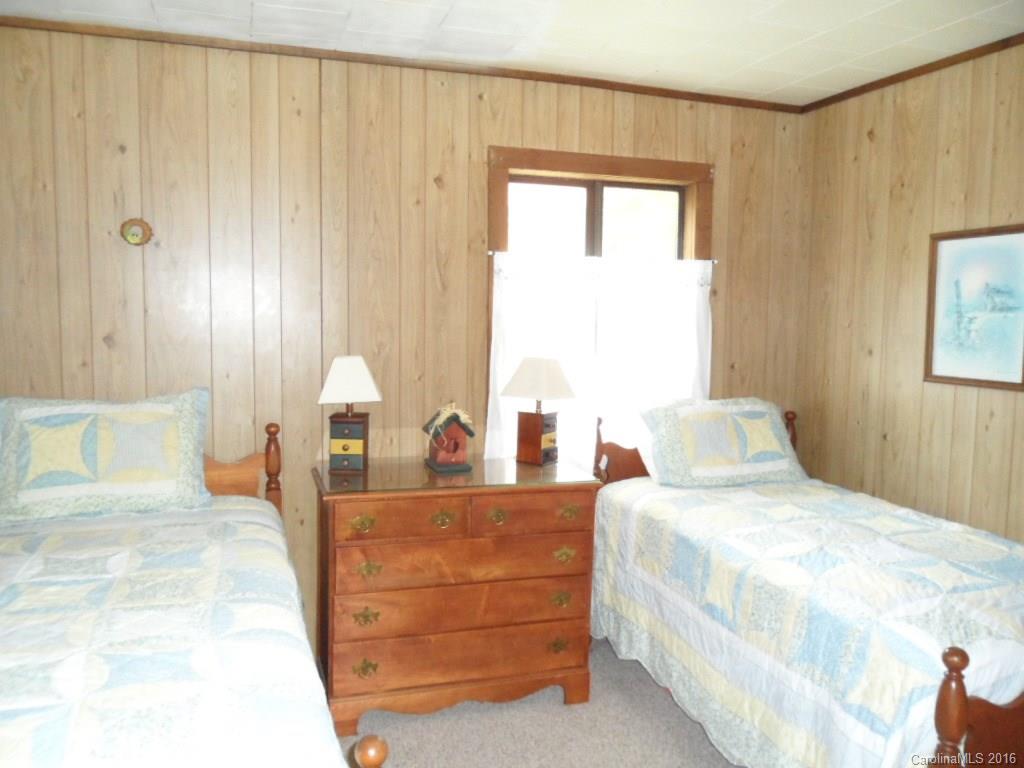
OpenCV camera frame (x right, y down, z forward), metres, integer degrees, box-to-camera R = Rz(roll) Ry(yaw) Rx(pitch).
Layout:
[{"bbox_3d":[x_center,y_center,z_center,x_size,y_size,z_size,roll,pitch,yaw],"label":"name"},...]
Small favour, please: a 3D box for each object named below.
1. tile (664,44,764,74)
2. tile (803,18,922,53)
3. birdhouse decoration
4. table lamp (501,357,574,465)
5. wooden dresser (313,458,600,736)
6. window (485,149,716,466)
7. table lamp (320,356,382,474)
[{"bbox_3d":[0.767,-1.240,3.048,0.300,0.020,0.300,-1,7,-18],"label":"tile"},{"bbox_3d":[1.190,-1.187,2.718,0.300,0.020,0.300,-1,7,-18],"label":"tile"},{"bbox_3d":[-0.248,0.203,3.175,0.165,0.268,0.185,-1,6,-17],"label":"birdhouse decoration"},{"bbox_3d":[0.110,0.108,3.252,0.210,0.433,0.210,6,8,35],"label":"table lamp"},{"bbox_3d":[-0.224,0.775,3.108,1.010,0.855,0.505,-1,6,-16],"label":"wooden dresser"},{"bbox_3d":[0.392,-0.321,3.561,1.090,1.370,0.110,-1,6,-19],"label":"window"},{"bbox_3d":[-0.610,0.118,3.010,0.210,0.433,0.210,1,7,-1],"label":"table lamp"}]

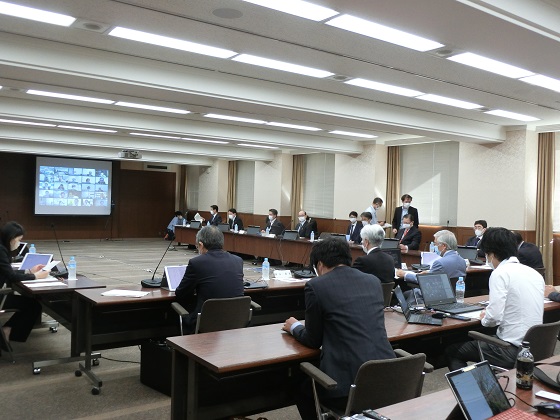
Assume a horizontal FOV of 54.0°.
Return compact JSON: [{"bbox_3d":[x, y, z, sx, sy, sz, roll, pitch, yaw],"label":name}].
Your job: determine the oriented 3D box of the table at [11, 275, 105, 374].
[{"bbox_3d":[-2.220,0.991,5.261,0.610,0.690,1.540,1,1,-36],"label":"table"}]

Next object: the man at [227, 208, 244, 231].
[{"bbox_3d":[-1.214,0.593,13.849,0.740,1.260,0.500,1,1,-36],"label":"man"}]

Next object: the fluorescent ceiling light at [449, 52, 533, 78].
[{"bbox_3d":[2.246,-1.518,5.759,1.246,0.070,0.287,1,1,-36],"label":"fluorescent ceiling light"}]

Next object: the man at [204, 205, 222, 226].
[{"bbox_3d":[-2.138,0.578,16.726,0.700,1.350,0.540,1,1,-31],"label":"man"}]

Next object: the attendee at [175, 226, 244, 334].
[{"bbox_3d":[-0.614,0.757,4.301,0.550,1.270,0.820,1,1,-40],"label":"attendee"}]

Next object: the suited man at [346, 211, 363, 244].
[{"bbox_3d":[1.309,0.677,10.181,0.740,1.290,0.500,1,1,-36],"label":"suited man"}]

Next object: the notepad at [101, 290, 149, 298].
[{"bbox_3d":[-1.158,0.627,4.149,0.300,0.012,0.220,2,1,14],"label":"notepad"}]

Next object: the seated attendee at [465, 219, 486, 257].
[{"bbox_3d":[2.841,0.767,8.053,0.740,1.270,0.520,1,1,-36],"label":"seated attendee"}]

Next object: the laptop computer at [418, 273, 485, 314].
[{"bbox_3d":[1.318,0.638,4.241,0.385,0.240,0.360,1,1,-36],"label":"laptop computer"}]

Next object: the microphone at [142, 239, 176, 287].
[{"bbox_3d":[-1.078,0.463,4.879,0.350,0.440,0.200,2,1,39],"label":"microphone"}]

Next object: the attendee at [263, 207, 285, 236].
[{"bbox_3d":[-0.217,0.649,13.915,0.800,1.330,0.550,1,1,-27],"label":"attendee"}]

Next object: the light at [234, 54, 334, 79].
[{"bbox_3d":[0.062,-1.606,6.102,1.260,0.070,0.260,1,1,-36],"label":"light"}]

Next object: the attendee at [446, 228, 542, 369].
[{"bbox_3d":[1.321,0.758,3.357,0.520,1.300,0.820,1,1,-36],"label":"attendee"}]

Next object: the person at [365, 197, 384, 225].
[{"bbox_3d":[1.994,0.570,11.757,0.500,1.660,0.480,2,1,40],"label":"person"}]

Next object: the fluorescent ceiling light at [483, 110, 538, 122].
[{"bbox_3d":[3.740,-1.508,8.762,1.240,0.060,0.260,1,1,-36],"label":"fluorescent ceiling light"}]

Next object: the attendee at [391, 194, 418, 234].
[{"bbox_3d":[2.611,0.558,11.457,0.540,1.740,0.340,2,1,30],"label":"attendee"}]

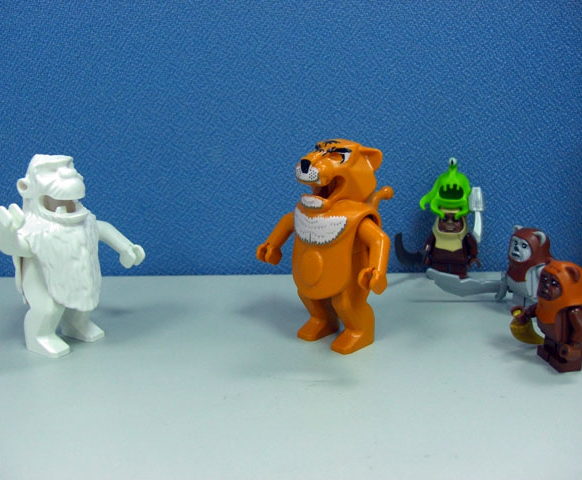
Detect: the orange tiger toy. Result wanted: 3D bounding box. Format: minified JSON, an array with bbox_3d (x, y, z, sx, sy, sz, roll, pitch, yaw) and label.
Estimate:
[{"bbox_3d":[0.019,0.001,0.254,0.058,0.074,0.046,13,20,42],"label":"orange tiger toy"}]

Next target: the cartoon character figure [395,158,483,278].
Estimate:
[{"bbox_3d":[0.070,-0.009,0.327,0.042,0.057,0.019,0,14,1],"label":"cartoon character figure"}]

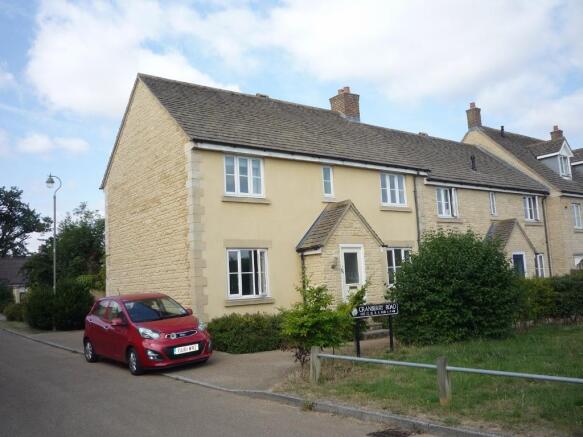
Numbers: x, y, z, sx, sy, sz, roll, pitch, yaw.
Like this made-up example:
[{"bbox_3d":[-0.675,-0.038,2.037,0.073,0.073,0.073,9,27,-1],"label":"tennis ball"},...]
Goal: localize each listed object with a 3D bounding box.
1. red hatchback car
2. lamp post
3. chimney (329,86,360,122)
[{"bbox_3d":[-3.139,2.363,11.623,1.620,1.480,3.595,0,-6,-40],"label":"red hatchback car"},{"bbox_3d":[-9.881,1.340,22.423,0.610,6.600,0.340,2,-8,-36],"label":"lamp post"},{"bbox_3d":[2.195,-4.635,22.089,0.830,1.530,0.900,2,-8,-36],"label":"chimney"}]

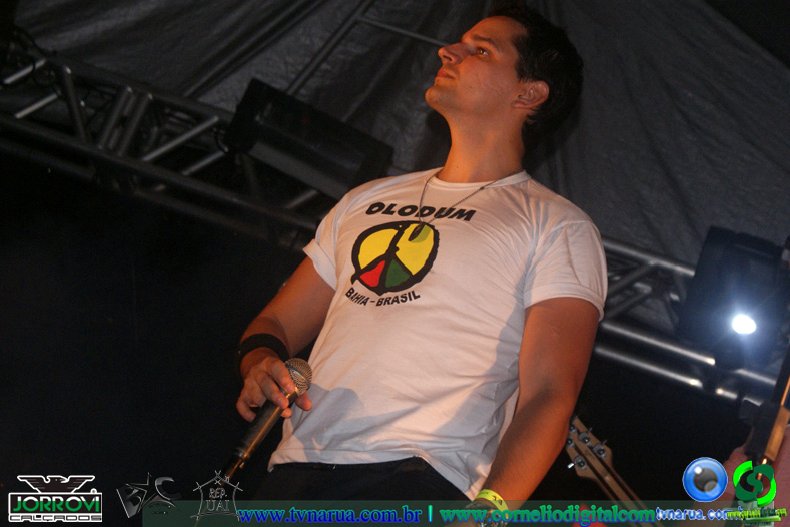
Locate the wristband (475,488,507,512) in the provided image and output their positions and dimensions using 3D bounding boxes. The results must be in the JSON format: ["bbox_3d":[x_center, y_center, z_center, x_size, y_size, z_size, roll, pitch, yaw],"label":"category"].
[{"bbox_3d":[0.139,0.346,2.840,0.063,0.020,0.055,27,-35,0],"label":"wristband"}]

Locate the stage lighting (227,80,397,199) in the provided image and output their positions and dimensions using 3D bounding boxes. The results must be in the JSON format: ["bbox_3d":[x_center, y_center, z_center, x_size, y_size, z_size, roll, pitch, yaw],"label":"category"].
[{"bbox_3d":[-0.274,-0.369,6.250,0.490,0.200,0.200,26,-10,0],"label":"stage lighting"}]

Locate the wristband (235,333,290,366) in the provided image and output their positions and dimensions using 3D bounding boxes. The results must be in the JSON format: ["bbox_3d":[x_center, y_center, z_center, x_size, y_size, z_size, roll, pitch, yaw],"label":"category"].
[{"bbox_3d":[-0.189,0.130,2.830,0.070,0.034,0.058,17,-55,0],"label":"wristband"}]

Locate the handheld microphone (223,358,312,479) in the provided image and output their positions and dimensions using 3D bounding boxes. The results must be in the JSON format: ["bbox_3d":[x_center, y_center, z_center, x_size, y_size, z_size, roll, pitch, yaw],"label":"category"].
[{"bbox_3d":[-0.188,0.232,2.930,0.053,0.205,0.053,35,-18,0],"label":"handheld microphone"}]

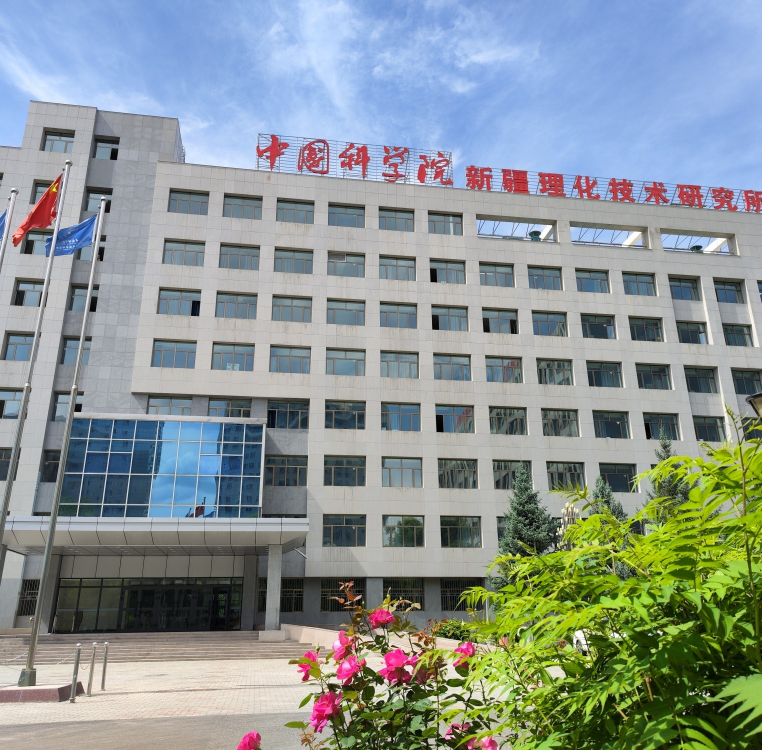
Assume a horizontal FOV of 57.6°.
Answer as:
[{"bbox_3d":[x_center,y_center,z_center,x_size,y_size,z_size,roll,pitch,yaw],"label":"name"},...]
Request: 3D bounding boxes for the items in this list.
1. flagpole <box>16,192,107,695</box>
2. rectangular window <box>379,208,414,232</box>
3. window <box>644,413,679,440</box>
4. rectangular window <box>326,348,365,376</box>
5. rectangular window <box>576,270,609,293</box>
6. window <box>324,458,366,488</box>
[{"bbox_3d":[-6.909,0.809,15.470,0.340,11.199,0.340,3,-20,-9],"label":"flagpole"},{"bbox_3d":[1.121,-11.064,50.027,2.595,1.892,0.200,3,-21,-9],"label":"rectangular window"},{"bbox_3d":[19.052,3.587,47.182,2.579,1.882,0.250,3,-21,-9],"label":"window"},{"bbox_3d":[-2.291,-0.751,45.363,2.600,1.900,0.200,3,-20,-9],"label":"rectangular window"},{"bbox_3d":[15.389,-6.742,50.817,2.515,1.806,0.200,3,-20,-9],"label":"rectangular window"},{"bbox_3d":[-2.207,6.020,42.922,2.600,1.900,0.200,3,-20,-9],"label":"window"}]

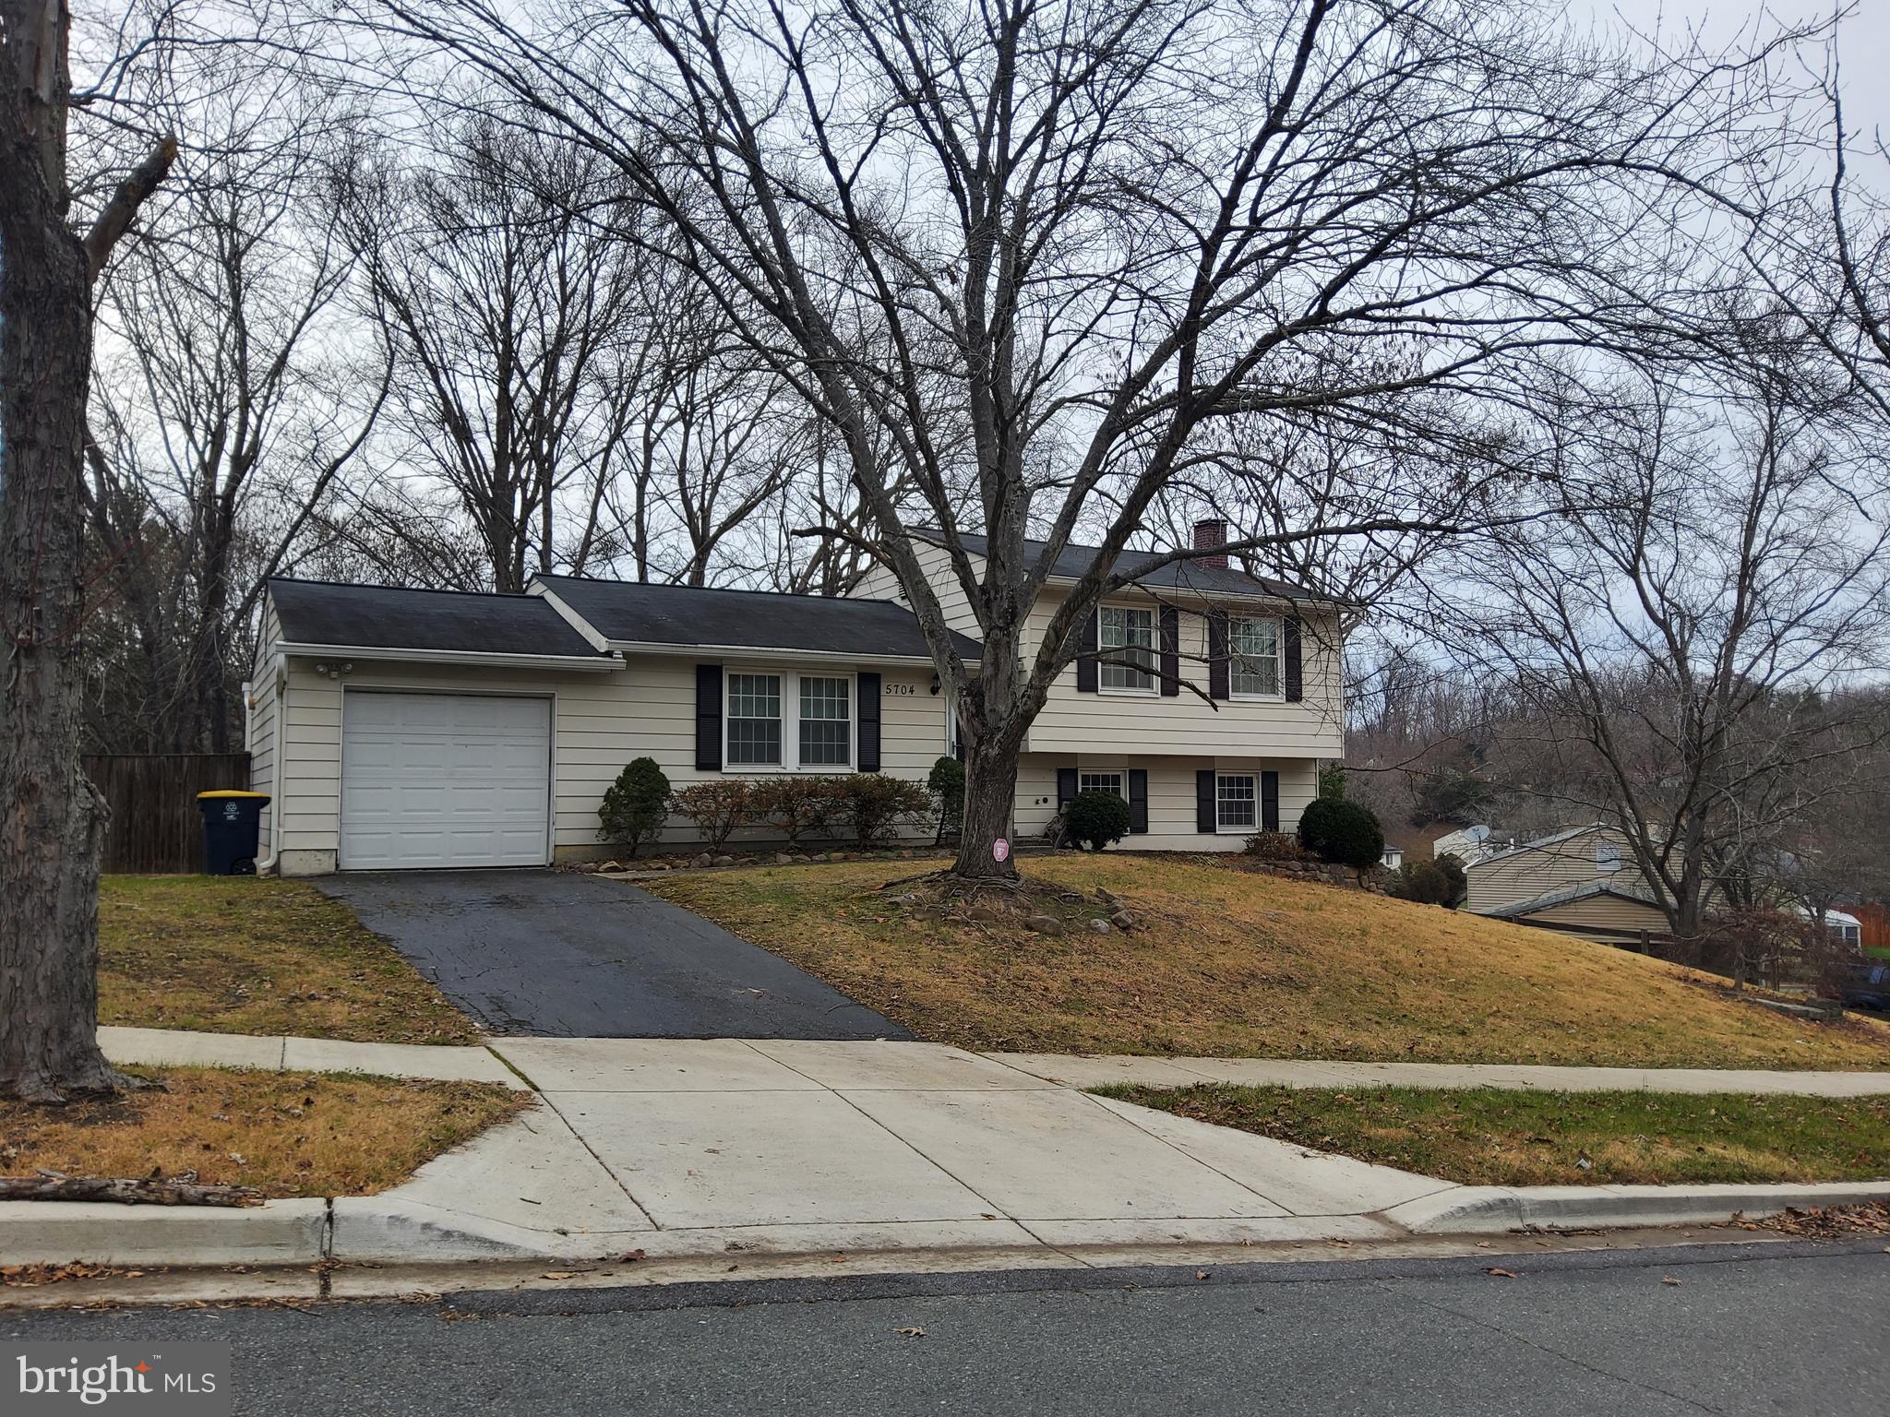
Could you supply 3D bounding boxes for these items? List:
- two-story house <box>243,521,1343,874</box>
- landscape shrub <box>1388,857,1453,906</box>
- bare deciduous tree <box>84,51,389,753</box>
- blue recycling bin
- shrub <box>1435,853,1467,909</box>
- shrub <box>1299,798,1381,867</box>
[{"bbox_3d":[-2.064,-0.458,23.086,16.489,5.720,7.910,2,-5,-29],"label":"two-story house"},{"bbox_3d":[8.876,3.266,26.500,1.180,1.050,1.150,2,-5,-29],"label":"landscape shrub"},{"bbox_3d":[-17.602,-6.426,35.000,7.800,19.500,7.500,2,-5,-29],"label":"bare deciduous tree"},{"bbox_3d":[-8.793,1.539,17.519,0.800,1.060,0.620,2,-5,-29],"label":"blue recycling bin"},{"bbox_3d":[9.888,3.422,28.000,1.000,1.300,1.000,2,-5,-29],"label":"shrub"},{"bbox_3d":[6.455,2.039,23.200,1.390,1.200,1.360,2,-5,-29],"label":"shrub"}]

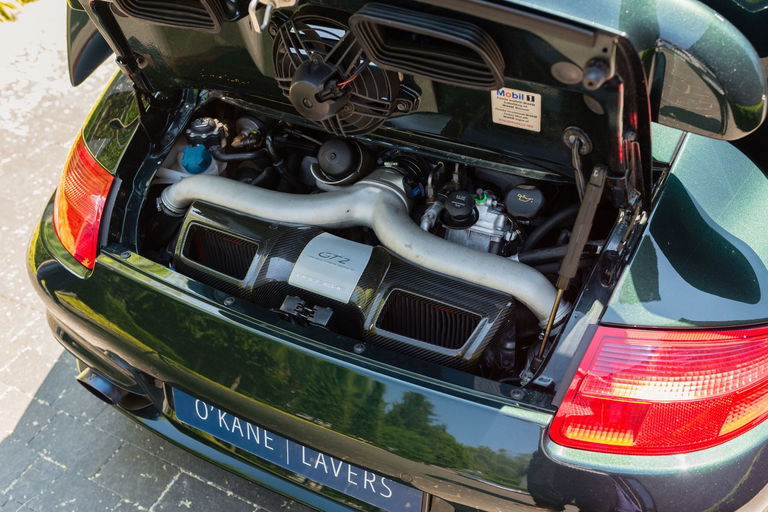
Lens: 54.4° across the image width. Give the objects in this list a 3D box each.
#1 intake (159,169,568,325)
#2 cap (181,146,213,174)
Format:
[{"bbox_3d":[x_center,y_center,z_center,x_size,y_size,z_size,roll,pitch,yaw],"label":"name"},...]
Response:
[{"bbox_3d":[-0.028,-0.081,1.355,0.810,0.120,0.230,17,43,22],"label":"intake"},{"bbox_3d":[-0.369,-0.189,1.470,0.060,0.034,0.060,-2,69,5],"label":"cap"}]

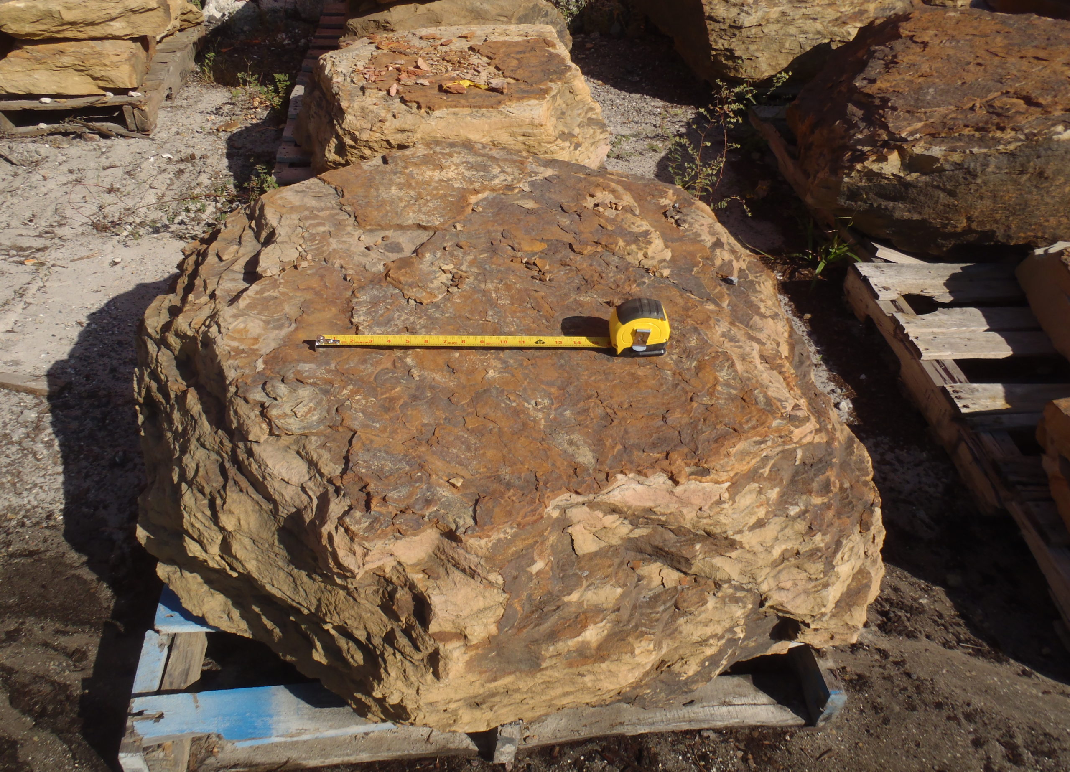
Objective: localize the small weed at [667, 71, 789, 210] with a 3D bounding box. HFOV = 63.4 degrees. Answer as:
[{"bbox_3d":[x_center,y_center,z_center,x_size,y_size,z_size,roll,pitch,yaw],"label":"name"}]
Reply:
[{"bbox_3d":[0.602,-0.754,2.695,0.350,0.400,0.280,2,37,-1],"label":"small weed"}]

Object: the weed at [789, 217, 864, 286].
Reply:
[{"bbox_3d":[0.822,-0.393,2.441,0.180,0.150,0.170,2,37,-1],"label":"weed"}]

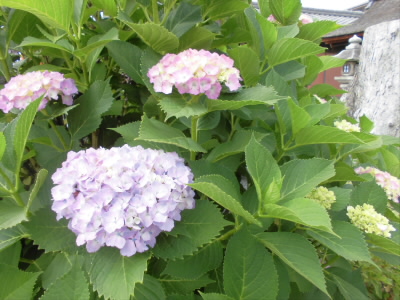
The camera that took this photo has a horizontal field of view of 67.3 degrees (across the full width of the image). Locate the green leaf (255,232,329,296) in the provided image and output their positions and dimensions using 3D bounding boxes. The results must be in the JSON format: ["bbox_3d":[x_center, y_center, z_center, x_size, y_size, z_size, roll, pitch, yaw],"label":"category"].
[{"bbox_3d":[0.149,0.179,0.480,0.140,0.030,0.068,41,44,6],"label":"green leaf"}]

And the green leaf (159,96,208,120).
[{"bbox_3d":[-0.031,-0.073,0.530,0.075,0.025,0.090,12,27,25],"label":"green leaf"}]

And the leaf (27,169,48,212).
[{"bbox_3d":[-0.225,0.057,0.420,0.018,0.068,0.040,29,-15,-8],"label":"leaf"}]

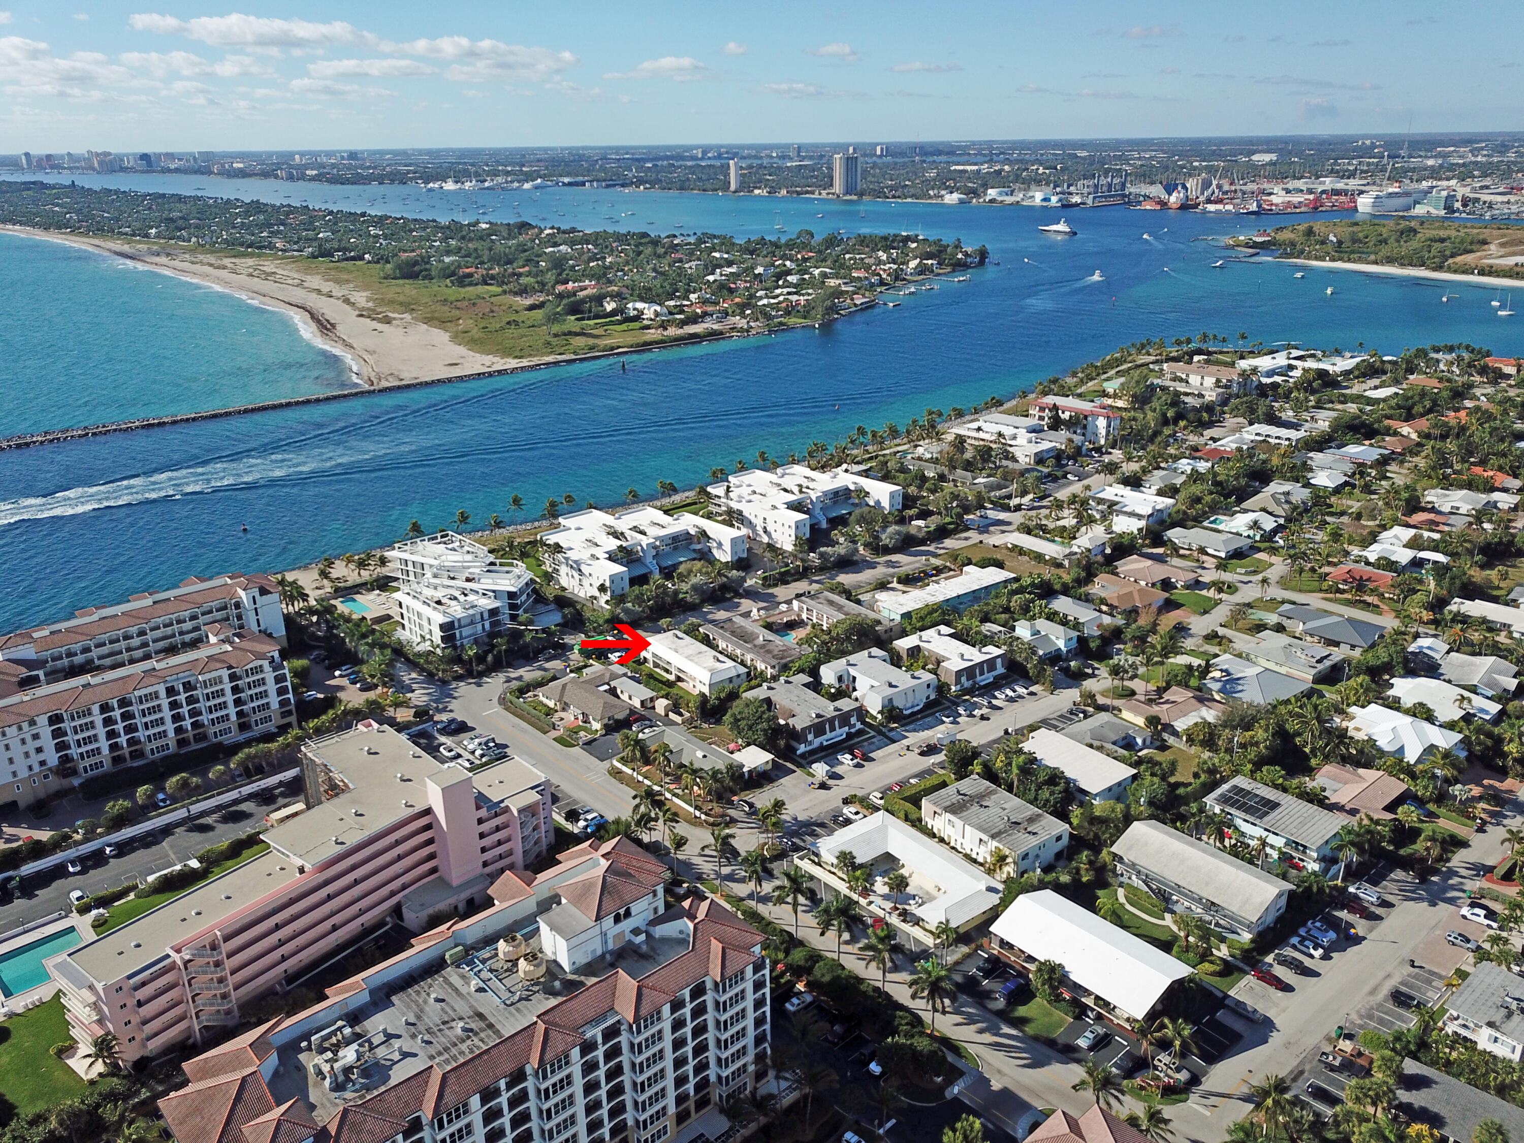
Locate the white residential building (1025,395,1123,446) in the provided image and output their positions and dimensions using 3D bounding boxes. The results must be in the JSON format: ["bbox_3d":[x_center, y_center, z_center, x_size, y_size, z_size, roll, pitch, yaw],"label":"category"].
[{"bbox_3d":[134.090,-64.704,486.991,40.000,12.200,18.500,18,28,41],"label":"white residential building"}]

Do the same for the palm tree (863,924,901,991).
[{"bbox_3d":[17.980,57.905,168.200,6.600,12.000,6.600,-1,21,0],"label":"palm tree"}]

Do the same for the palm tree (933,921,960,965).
[{"bbox_3d":[28.476,57.209,175.585,4.400,7.600,4.400,-1,21,0],"label":"palm tree"}]

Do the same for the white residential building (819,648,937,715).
[{"bbox_3d":[27.087,25.772,267.102,18.021,5.973,22.171,-16,25,-34],"label":"white residential building"}]

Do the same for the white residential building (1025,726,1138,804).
[{"bbox_3d":[59.806,39.282,223.941,13.100,5.900,22.200,-16,26,-35],"label":"white residential building"}]

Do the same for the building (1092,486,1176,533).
[{"bbox_3d":[118.820,-19.775,375.262,25.500,7.800,21.500,18,28,40],"label":"building"}]

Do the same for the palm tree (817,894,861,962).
[{"bbox_3d":[11.847,55.541,174.241,6.700,12.300,6.700,-1,21,0],"label":"palm tree"}]

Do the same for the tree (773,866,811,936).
[{"bbox_3d":[5.111,53.145,180.325,6.600,12.500,6.600,-1,21,0],"label":"tree"}]

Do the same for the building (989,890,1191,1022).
[{"bbox_3d":[50.086,59.252,174.844,14.882,8.403,26.525,-18,27,-38],"label":"building"}]

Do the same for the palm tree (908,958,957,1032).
[{"bbox_3d":[24.316,60.525,161.337,6.900,11.800,6.900,-1,21,0],"label":"palm tree"}]

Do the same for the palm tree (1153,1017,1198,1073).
[{"bbox_3d":[53.391,64.280,150.068,6.200,12.000,6.200,-1,21,0],"label":"palm tree"}]

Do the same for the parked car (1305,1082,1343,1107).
[{"bbox_3d":[75.722,70.517,153.975,1.820,1.450,4.550,-19,28,-40],"label":"parked car"}]

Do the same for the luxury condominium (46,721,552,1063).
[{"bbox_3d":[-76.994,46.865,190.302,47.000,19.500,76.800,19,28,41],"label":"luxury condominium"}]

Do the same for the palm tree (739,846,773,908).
[{"bbox_3d":[-0.889,51.976,191.019,5.872,11.946,5.872,-1,21,0],"label":"palm tree"}]

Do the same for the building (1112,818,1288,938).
[{"bbox_3d":[72.945,50.674,190.589,13.400,8.200,25.800,-17,26,-37],"label":"building"}]

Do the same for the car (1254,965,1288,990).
[{"bbox_3d":[76.415,61.095,172.494,1.830,1.450,4.600,-17,26,-36],"label":"car"}]

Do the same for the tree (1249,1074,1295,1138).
[{"bbox_3d":[64.743,67.918,143.385,5.800,9.400,5.800,-1,21,0],"label":"tree"}]

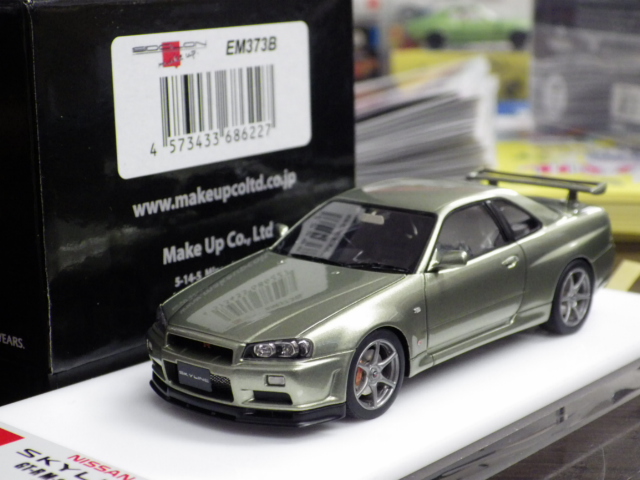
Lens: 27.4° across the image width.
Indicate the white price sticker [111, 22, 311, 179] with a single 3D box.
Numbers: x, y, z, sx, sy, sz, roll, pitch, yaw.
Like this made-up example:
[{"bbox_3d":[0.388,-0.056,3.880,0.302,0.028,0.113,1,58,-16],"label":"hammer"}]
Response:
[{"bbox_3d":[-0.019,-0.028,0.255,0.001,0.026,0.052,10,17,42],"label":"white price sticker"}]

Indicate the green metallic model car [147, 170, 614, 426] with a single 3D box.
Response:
[{"bbox_3d":[0.015,0.006,0.242,0.043,0.032,0.107,8,15,40],"label":"green metallic model car"}]

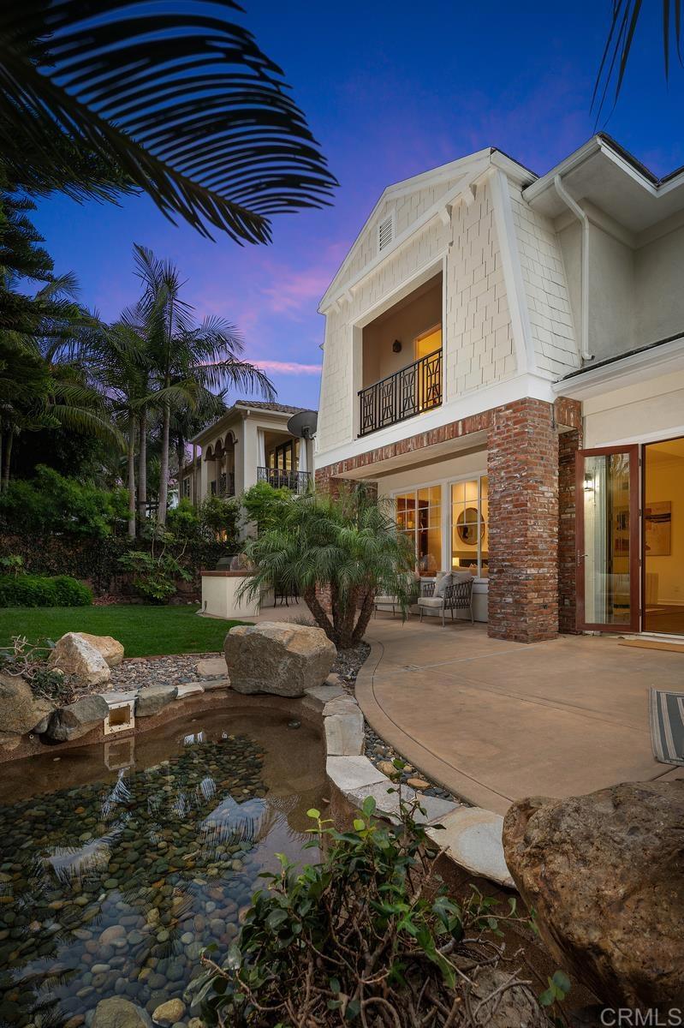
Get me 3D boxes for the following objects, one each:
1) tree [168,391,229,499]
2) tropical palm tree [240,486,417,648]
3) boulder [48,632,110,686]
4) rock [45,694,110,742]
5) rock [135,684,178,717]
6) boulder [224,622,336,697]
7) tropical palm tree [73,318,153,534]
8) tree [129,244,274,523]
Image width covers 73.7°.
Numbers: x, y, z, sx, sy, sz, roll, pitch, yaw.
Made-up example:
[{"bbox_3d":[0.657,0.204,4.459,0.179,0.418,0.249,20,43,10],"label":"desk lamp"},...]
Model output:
[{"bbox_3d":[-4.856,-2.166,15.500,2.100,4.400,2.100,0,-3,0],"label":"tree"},{"bbox_3d":[-0.151,0.617,5.350,2.000,1.880,1.900,0,-3,0],"label":"tropical palm tree"},{"bbox_3d":[-2.124,1.163,3.700,0.440,0.380,0.380,1,-3,-10],"label":"boulder"},{"bbox_3d":[-1.768,1.365,3.050,0.400,0.230,0.280,2,-4,-28],"label":"rock"},{"bbox_3d":[-1.329,1.341,3.280,0.300,0.190,0.240,1,-3,-15],"label":"rock"},{"bbox_3d":[-0.493,1.169,3.700,0.800,0.480,0.560,-1,-3,18],"label":"boulder"},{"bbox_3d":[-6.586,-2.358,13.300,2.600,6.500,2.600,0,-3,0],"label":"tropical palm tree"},{"bbox_3d":[-4.166,-3.605,13.300,4.100,8.700,4.000,0,-3,0],"label":"tree"}]

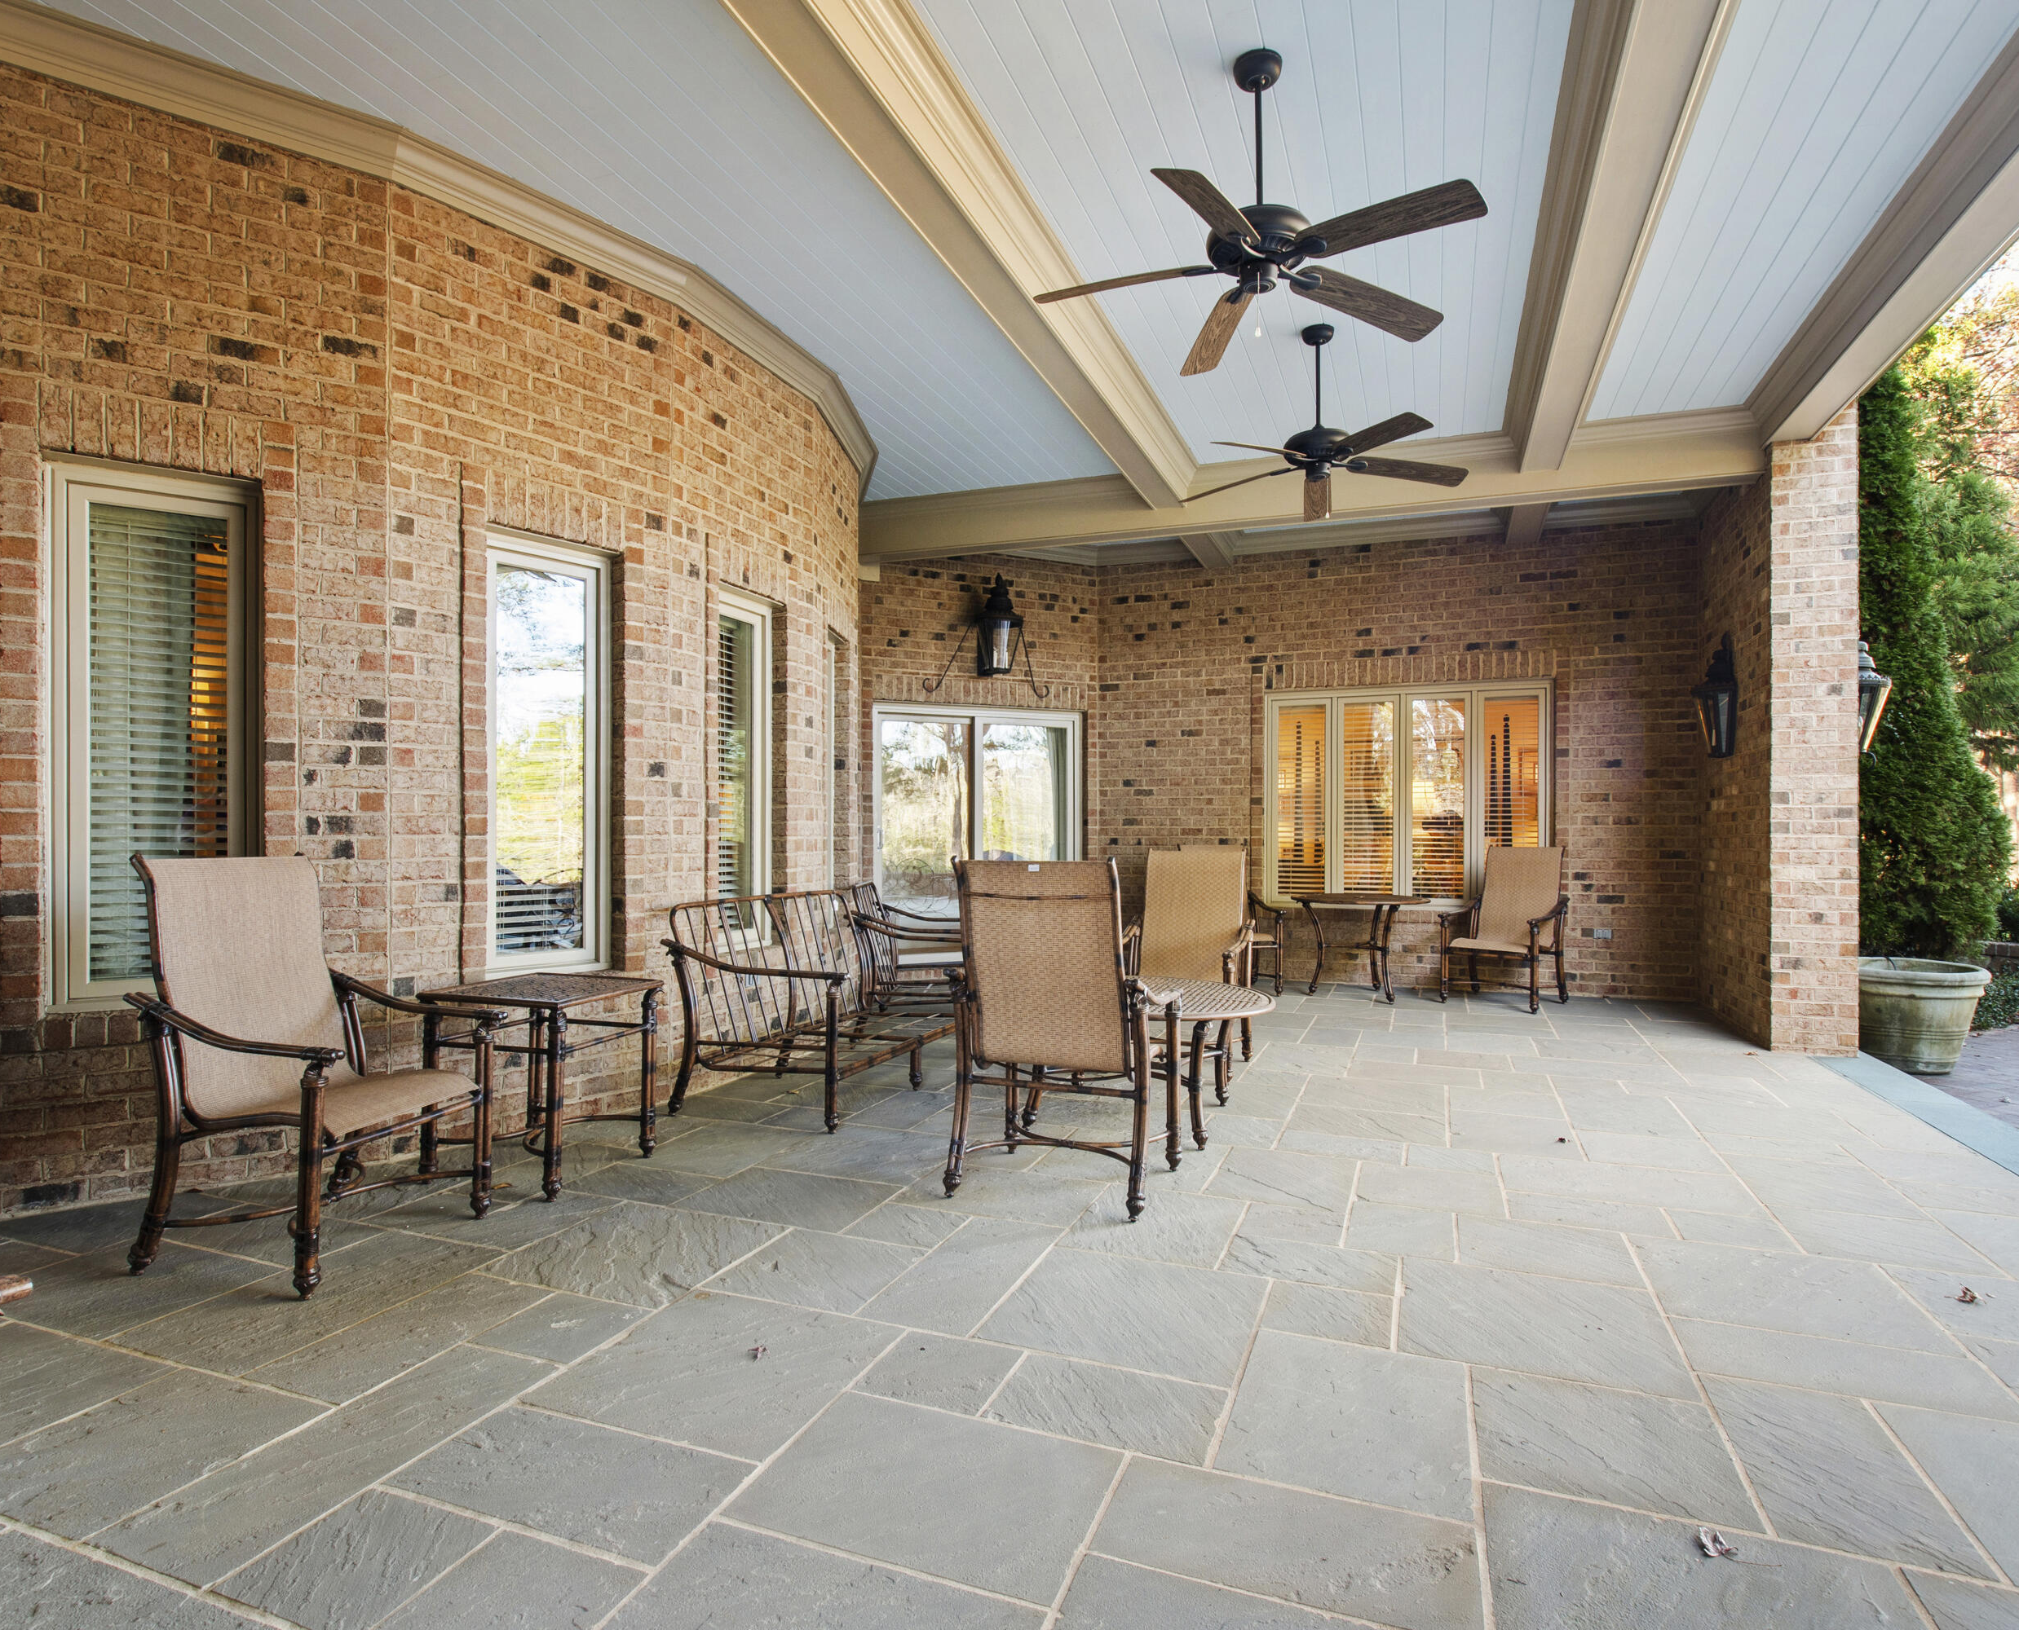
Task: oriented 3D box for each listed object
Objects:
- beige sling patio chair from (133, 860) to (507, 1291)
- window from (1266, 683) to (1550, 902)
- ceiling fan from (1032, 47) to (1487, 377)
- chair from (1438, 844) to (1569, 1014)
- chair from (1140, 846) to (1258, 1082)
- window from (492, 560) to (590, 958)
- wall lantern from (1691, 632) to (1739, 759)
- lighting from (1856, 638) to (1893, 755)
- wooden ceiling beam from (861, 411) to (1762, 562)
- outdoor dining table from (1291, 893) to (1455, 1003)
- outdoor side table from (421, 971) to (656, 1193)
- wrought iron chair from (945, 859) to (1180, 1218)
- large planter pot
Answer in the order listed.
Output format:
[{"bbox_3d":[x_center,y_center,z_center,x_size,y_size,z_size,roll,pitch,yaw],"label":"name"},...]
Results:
[{"bbox_3d":[-1.965,0.678,2.932,0.770,1.090,0.660,0,-1,14],"label":"beige sling patio chair"},{"bbox_3d":[3.020,-0.122,7.830,2.040,1.710,0.100,0,0,21],"label":"window"},{"bbox_3d":[0.742,-1.930,3.055,1.280,0.740,1.280,0,0,22],"label":"ceiling fan"},{"bbox_3d":[3.450,0.760,7.096,0.770,1.090,0.660,1,-2,-43],"label":"chair"},{"bbox_3d":[0.865,0.721,5.137,0.660,1.090,0.770,0,-1,23],"label":"chair"},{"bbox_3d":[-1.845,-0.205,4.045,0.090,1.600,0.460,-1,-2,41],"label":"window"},{"bbox_3d":[4.360,-0.733,6.300,0.220,0.770,0.280,0,0,22],"label":"wall lantern"},{"bbox_3d":[4.830,-0.710,5.840,0.270,0.710,0.280,0,0,21],"label":"lighting"},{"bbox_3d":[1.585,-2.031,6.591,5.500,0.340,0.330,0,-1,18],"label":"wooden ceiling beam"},{"bbox_3d":[2.565,0.970,7.450,1.000,0.710,1.000,0,0,21],"label":"outdoor dining table"},{"bbox_3d":[-1.640,0.931,3.602,0.580,0.610,0.580,0,-1,17],"label":"outdoor side table"},{"bbox_3d":[0.190,0.690,3.430,0.650,1.090,0.620,0,-1,24],"label":"wrought iron chair"},{"bbox_3d":[5.150,1.183,5.998,0.940,0.580,0.940,-1,-1,40],"label":"large planter pot"}]

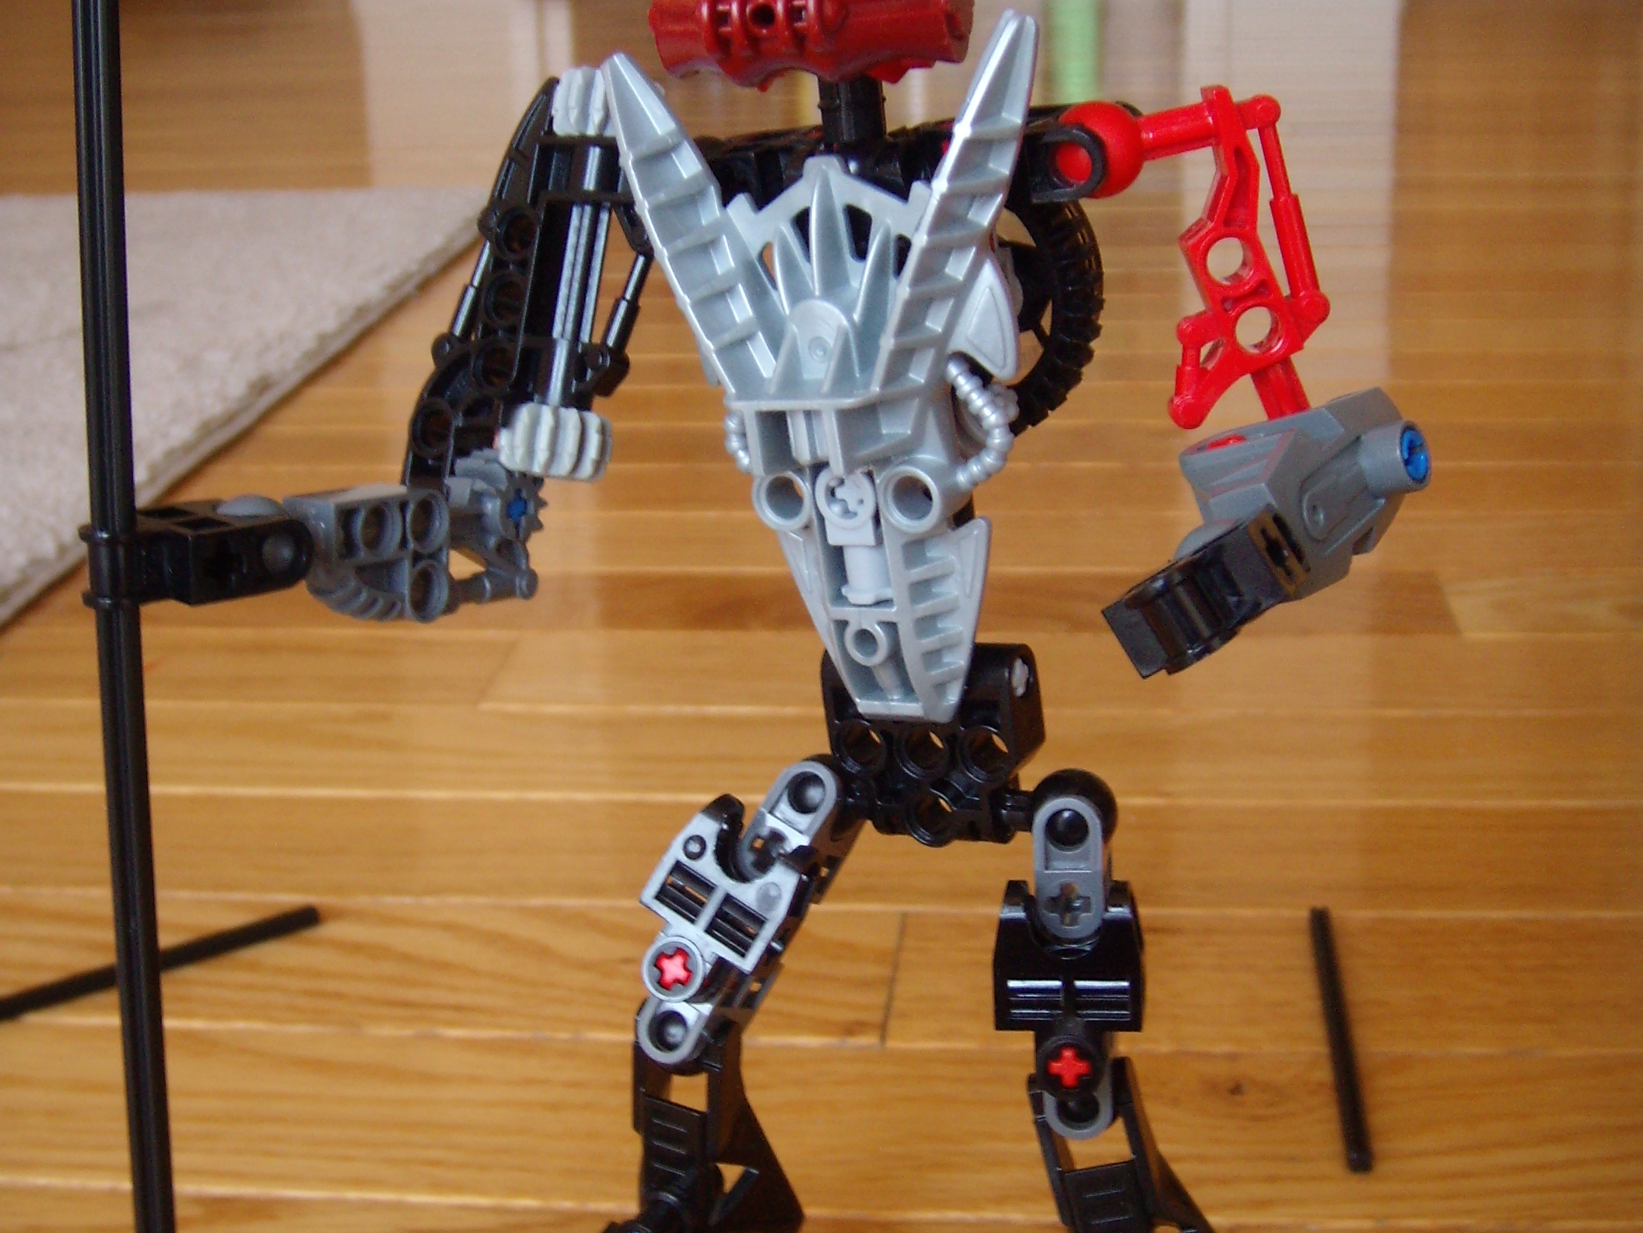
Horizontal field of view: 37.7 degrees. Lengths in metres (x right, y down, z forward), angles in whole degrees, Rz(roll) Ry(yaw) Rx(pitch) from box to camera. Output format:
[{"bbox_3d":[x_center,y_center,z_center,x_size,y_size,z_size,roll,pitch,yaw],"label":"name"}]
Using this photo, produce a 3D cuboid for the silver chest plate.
[{"bbox_3d":[0.005,-0.024,0.265,0.048,0.079,0.028,0,18,21],"label":"silver chest plate"}]

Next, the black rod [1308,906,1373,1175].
[{"bbox_3d":[0.095,0.075,0.442,0.005,0.005,0.096,0,19,7],"label":"black rod"}]

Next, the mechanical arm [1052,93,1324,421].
[{"bbox_3d":[0.039,-0.037,0.252,0.029,0.038,0.018,3,20,14],"label":"mechanical arm"}]

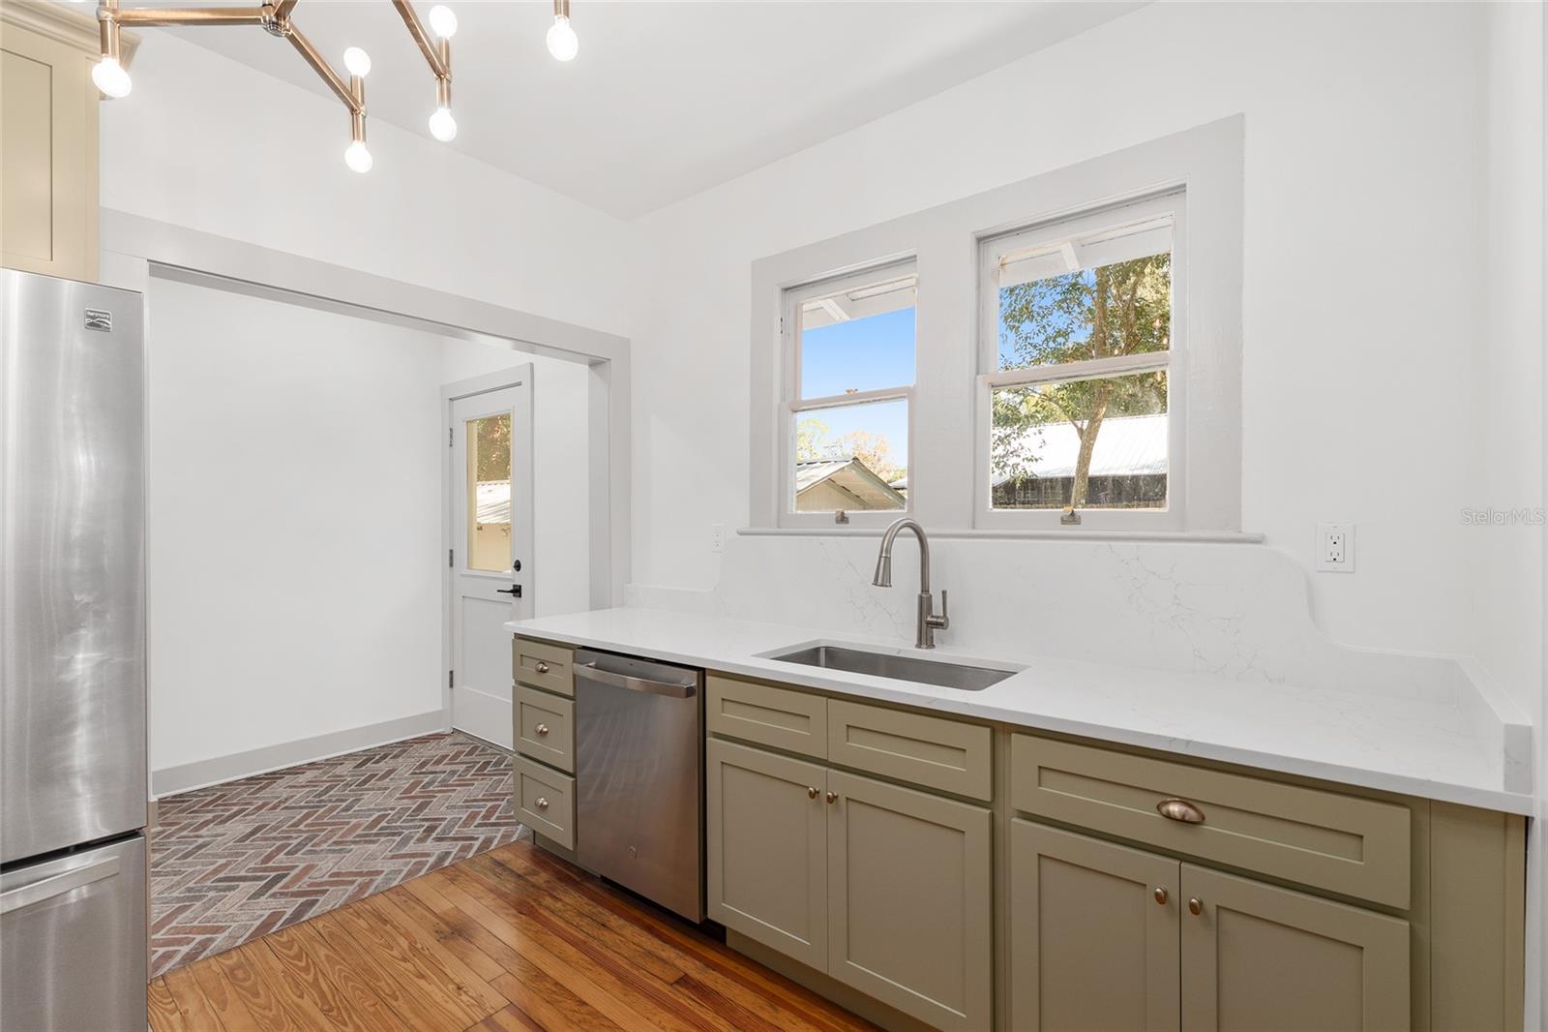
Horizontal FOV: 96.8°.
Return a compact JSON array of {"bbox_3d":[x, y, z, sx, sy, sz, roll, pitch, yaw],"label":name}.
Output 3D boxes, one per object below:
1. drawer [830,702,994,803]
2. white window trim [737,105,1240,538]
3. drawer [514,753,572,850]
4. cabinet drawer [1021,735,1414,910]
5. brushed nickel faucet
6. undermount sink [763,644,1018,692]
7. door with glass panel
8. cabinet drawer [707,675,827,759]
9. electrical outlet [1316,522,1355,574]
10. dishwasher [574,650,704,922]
[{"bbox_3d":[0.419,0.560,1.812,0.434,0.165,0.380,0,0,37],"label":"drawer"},{"bbox_3d":[0.559,-0.479,2.275,1.667,1.106,0.090,0,0,37],"label":"white window trim"},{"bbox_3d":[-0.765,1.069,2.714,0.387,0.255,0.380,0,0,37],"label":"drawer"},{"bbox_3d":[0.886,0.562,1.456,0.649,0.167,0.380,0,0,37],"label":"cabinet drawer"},{"bbox_3d":[0.423,0.217,2.130,0.280,0.410,0.110,0,0,-43],"label":"brushed nickel faucet"},{"bbox_3d":[0.328,0.560,1.987,0.756,0.220,0.395,0,0,37],"label":"undermount sink"},{"bbox_3d":[-1.691,0.298,4.038,0.770,2.040,0.060,0,0,37],"label":"door with glass panel"},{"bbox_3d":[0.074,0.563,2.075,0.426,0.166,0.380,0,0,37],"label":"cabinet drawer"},{"bbox_3d":[1.357,0.079,1.660,0.072,0.116,0.015,0,0,37],"label":"electrical outlet"},{"bbox_3d":[-0.299,0.872,2.472,0.598,0.800,0.620,0,0,37],"label":"dishwasher"}]

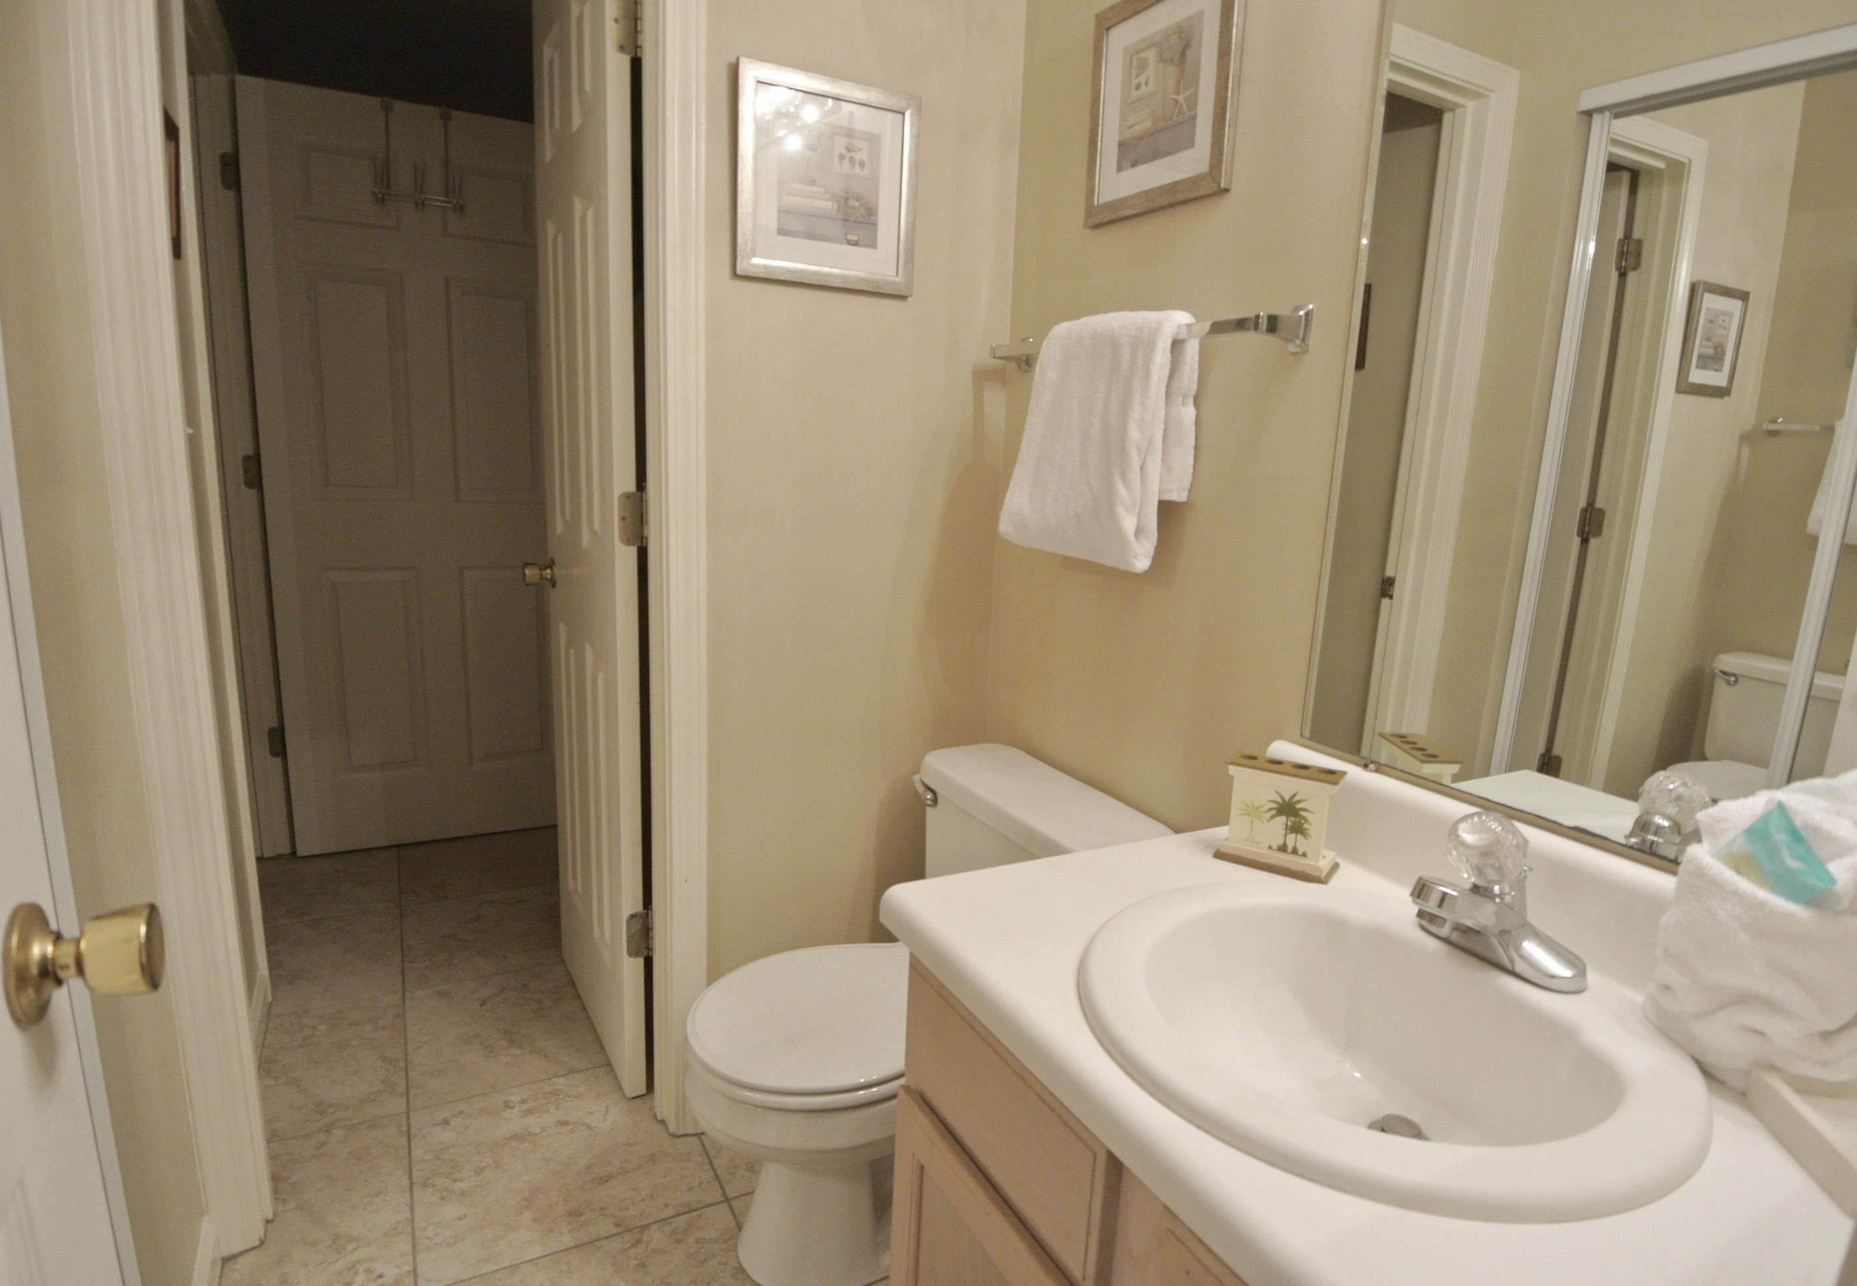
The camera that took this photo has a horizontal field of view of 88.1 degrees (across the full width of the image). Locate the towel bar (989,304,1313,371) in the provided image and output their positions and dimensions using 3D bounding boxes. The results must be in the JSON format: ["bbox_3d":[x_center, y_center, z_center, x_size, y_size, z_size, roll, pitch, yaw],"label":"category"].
[{"bbox_3d":[0.286,-0.451,1.450,0.074,0.055,0.650,-4,13,-29],"label":"towel bar"}]

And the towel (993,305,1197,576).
[{"bbox_3d":[0.245,-0.308,1.467,0.093,0.355,0.385,-4,13,-29],"label":"towel"}]

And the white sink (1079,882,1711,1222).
[{"bbox_3d":[0.381,0.399,0.863,0.492,0.190,0.483,-4,13,-29],"label":"white sink"}]

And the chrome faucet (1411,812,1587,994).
[{"bbox_3d":[0.518,0.235,0.900,0.150,0.133,0.156,-4,13,-29],"label":"chrome faucet"}]

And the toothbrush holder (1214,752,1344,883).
[{"bbox_3d":[0.425,0.208,1.151,0.126,0.117,0.060,9,13,32],"label":"toothbrush holder"}]

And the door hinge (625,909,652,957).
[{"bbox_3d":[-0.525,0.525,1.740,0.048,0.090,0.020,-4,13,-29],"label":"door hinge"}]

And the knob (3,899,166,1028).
[{"bbox_3d":[-0.482,0.181,0.556,0.060,0.067,0.067,-3,12,-26],"label":"knob"}]

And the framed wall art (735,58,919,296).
[{"bbox_3d":[-0.159,-0.734,1.545,0.312,0.314,0.020,-4,13,-29],"label":"framed wall art"}]

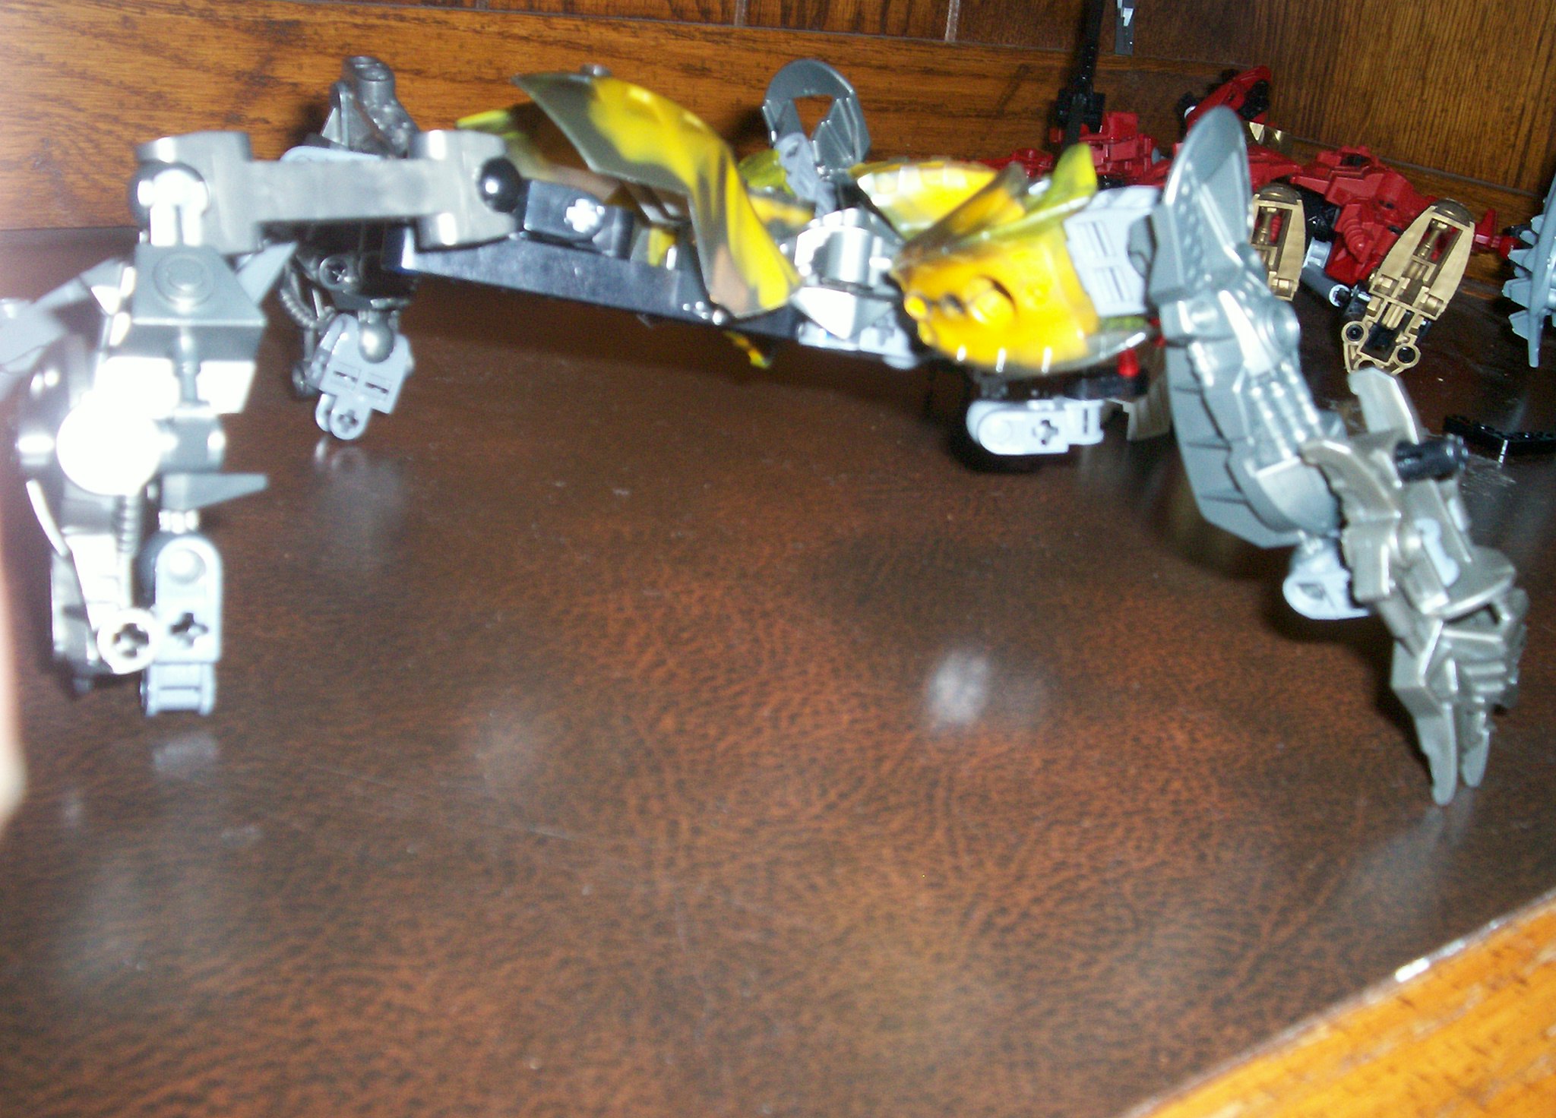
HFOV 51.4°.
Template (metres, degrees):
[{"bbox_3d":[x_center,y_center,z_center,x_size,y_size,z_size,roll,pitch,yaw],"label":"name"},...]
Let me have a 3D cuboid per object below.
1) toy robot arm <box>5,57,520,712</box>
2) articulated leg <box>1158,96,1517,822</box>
[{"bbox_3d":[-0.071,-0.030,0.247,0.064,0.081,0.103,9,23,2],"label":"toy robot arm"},{"bbox_3d":[0.083,-0.014,0.244,0.068,0.095,0.036,20,26,26],"label":"articulated leg"}]

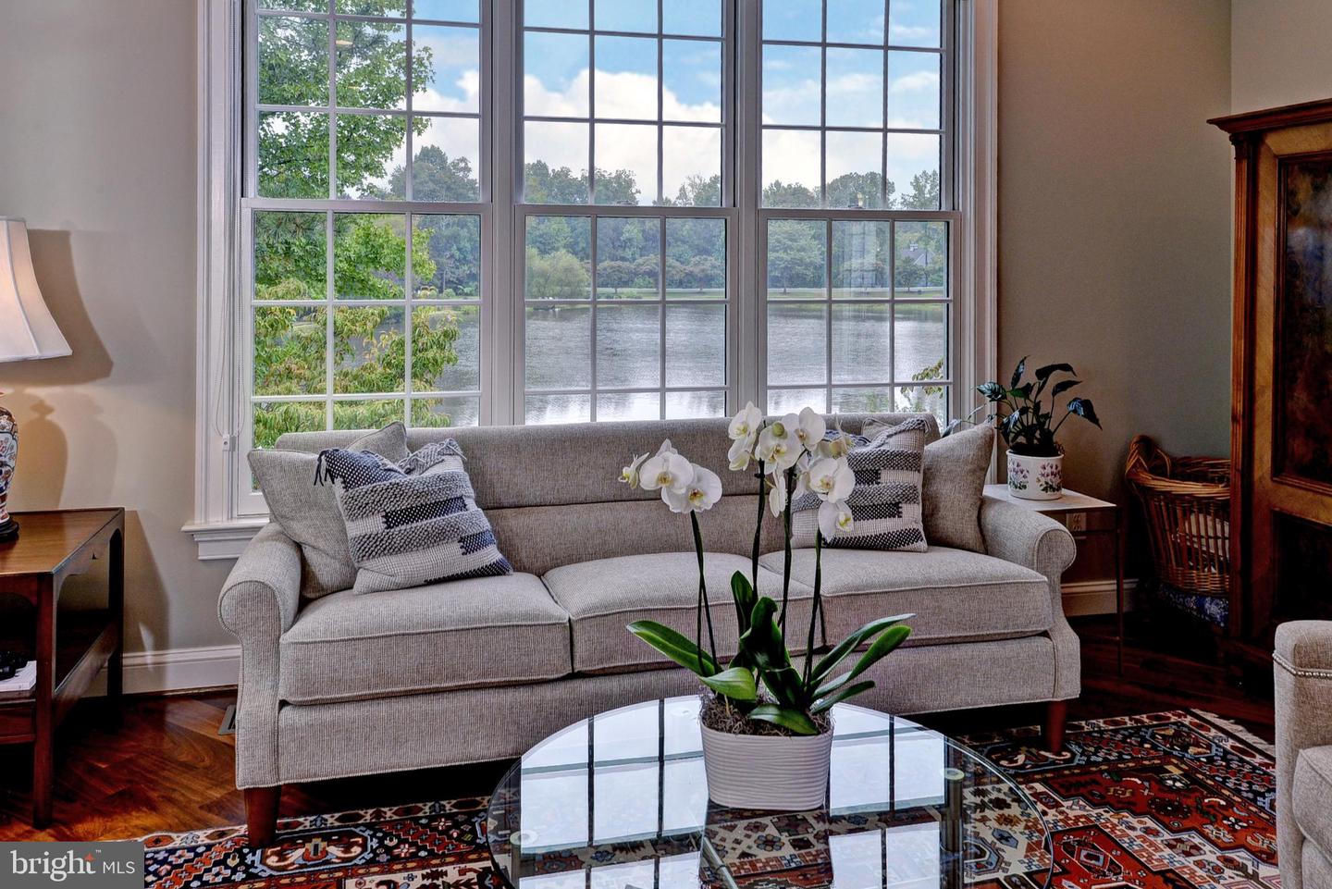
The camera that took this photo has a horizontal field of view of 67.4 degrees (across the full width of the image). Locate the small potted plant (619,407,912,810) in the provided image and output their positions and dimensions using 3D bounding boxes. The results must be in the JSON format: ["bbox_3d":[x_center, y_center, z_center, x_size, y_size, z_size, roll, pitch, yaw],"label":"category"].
[{"bbox_3d":[0.160,0.257,1.596,0.447,0.628,0.310,0,6,3],"label":"small potted plant"}]

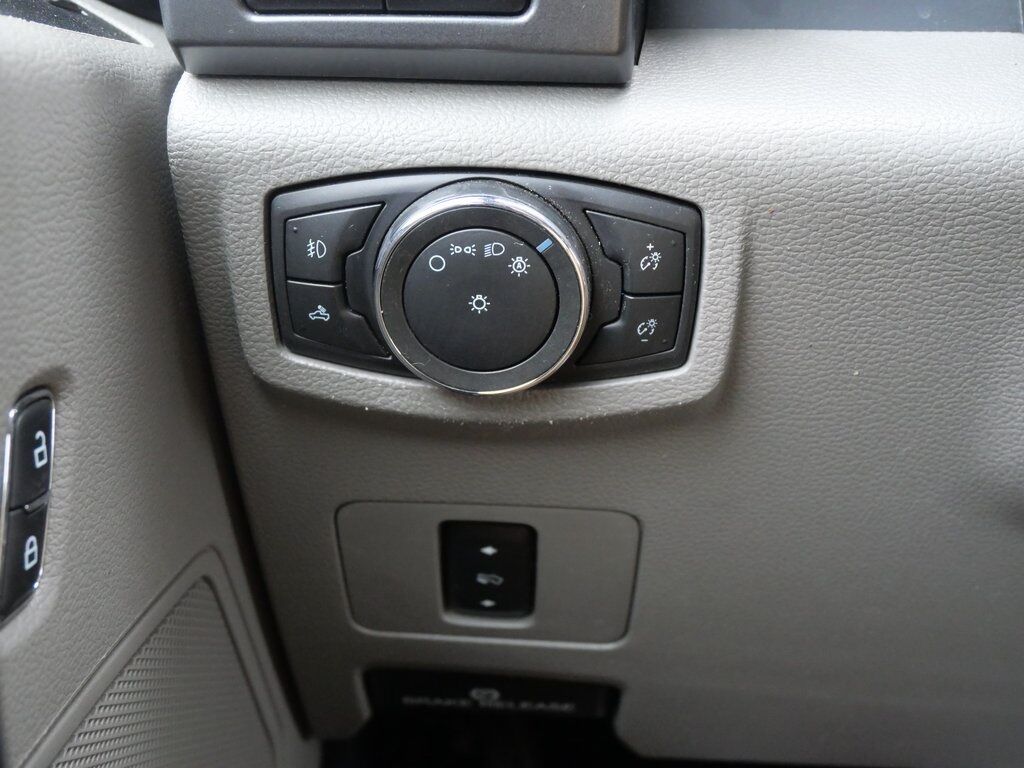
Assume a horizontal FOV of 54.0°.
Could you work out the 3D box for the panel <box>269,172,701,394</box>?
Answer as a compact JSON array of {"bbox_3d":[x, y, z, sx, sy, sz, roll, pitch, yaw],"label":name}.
[{"bbox_3d":[-0.009,-0.027,0.293,0.126,0.070,0.027,2,28,3],"label":"panel"}]

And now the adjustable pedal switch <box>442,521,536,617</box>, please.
[{"bbox_3d":[-0.008,0.065,0.366,0.035,0.050,0.014,2,37,4],"label":"adjustable pedal switch"}]

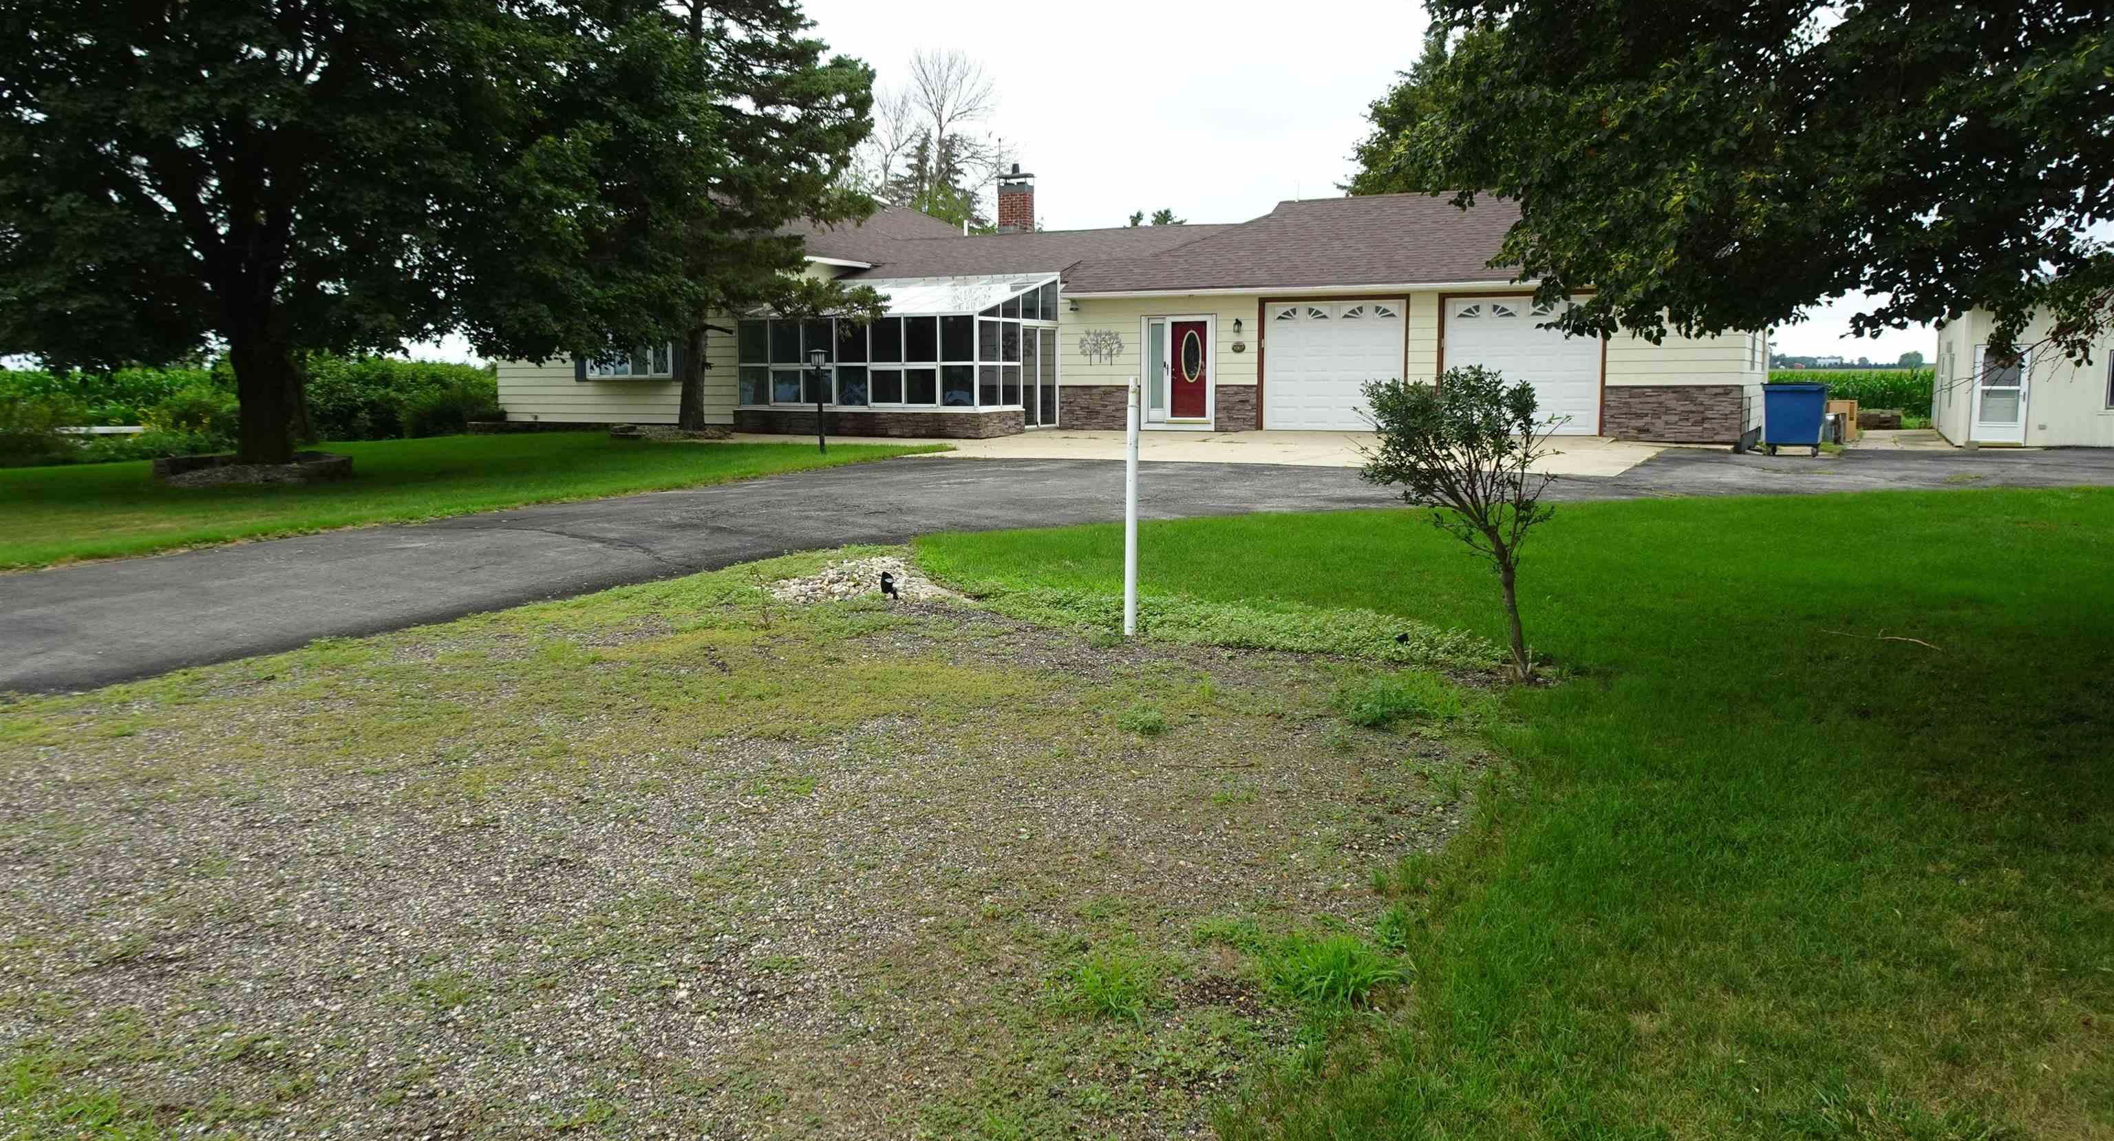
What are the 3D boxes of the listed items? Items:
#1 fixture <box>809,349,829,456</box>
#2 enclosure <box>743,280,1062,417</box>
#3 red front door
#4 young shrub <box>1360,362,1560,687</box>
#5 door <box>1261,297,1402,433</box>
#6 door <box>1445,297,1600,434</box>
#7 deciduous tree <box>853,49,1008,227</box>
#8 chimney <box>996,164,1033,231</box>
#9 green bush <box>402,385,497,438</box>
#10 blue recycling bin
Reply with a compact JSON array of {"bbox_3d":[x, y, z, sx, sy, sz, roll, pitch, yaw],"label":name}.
[{"bbox_3d":[-3.900,-2.787,24.200,0.270,1.715,0.270,4,9,29],"label":"fixture"},{"bbox_3d":[-3.262,-4.452,29.638,5.850,3.050,3.100,4,9,29],"label":"enclosure"},{"bbox_3d":[2.565,-3.856,28.349,0.860,1.940,0.060,4,9,29],"label":"red front door"},{"bbox_3d":[1.916,-0.223,6.972,0.900,1.481,0.850,0,8,0],"label":"young shrub"},{"bbox_3d":[5.109,-3.747,26.990,2.660,2.400,0.070,4,9,29],"label":"door"},{"bbox_3d":[8.063,-3.535,25.382,2.660,2.400,0.070,4,9,29],"label":"door"},{"bbox_3d":[-4.320,-11.608,50.896,5.600,12.485,5.200,0,8,0],"label":"deciduous tree"},{"bbox_3d":[-0.969,-8.922,35.116,0.720,1.660,0.500,4,9,29],"label":"chimney"},{"bbox_3d":[-14.029,-3.673,33.794,2.150,1.142,1.800,0,8,0],"label":"green bush"},{"bbox_3d":[11.995,-2.497,23.719,0.920,1.240,1.000,4,9,29],"label":"blue recycling bin"}]

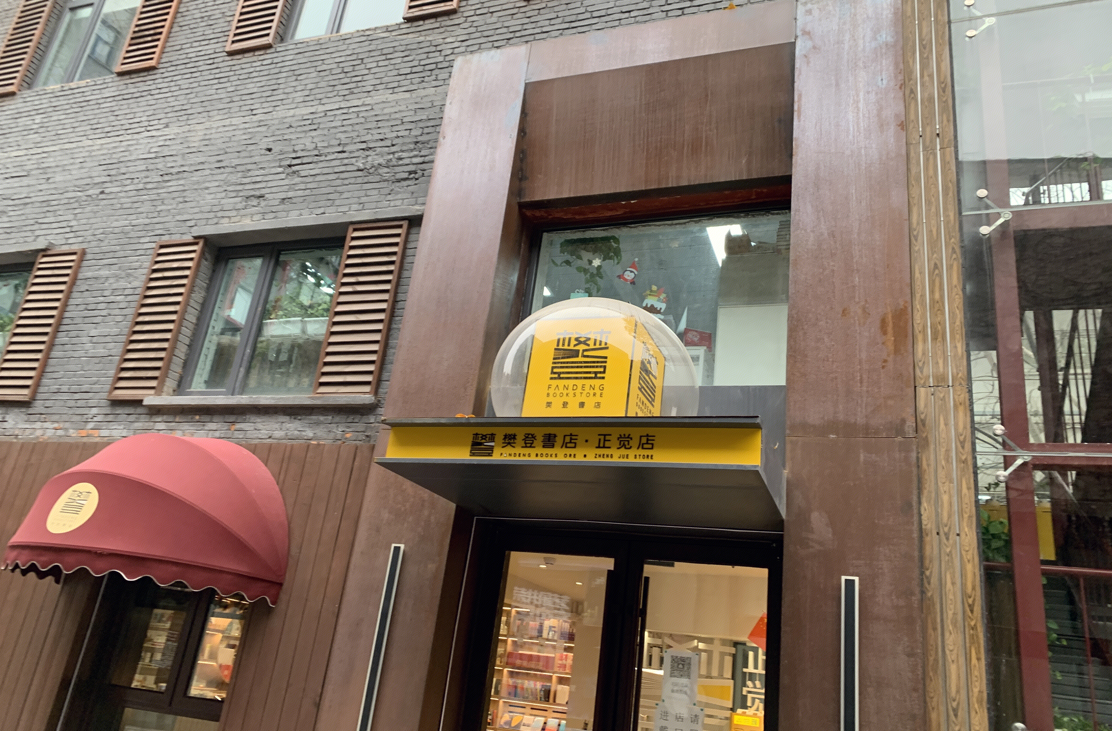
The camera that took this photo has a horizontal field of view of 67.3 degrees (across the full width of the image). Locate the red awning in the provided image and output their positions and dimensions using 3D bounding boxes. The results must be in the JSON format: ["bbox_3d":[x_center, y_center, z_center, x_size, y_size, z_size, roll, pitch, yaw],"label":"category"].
[{"bbox_3d":[-2.983,0.918,5.809,2.080,1.180,1.070,-1,-21,22],"label":"red awning"}]

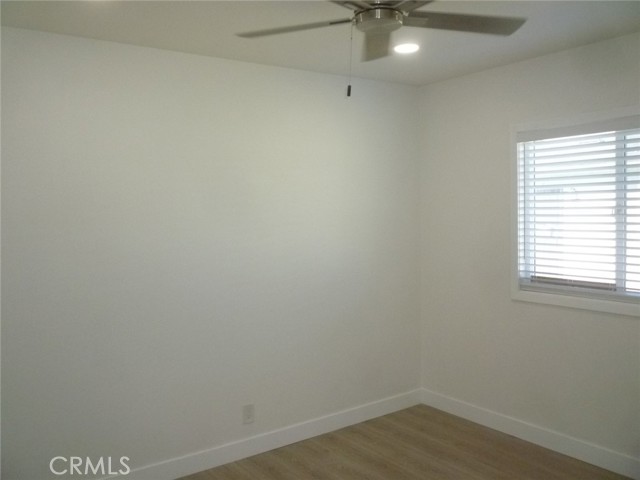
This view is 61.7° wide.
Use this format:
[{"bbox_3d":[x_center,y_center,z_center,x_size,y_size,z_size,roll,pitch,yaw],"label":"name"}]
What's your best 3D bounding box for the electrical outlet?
[{"bbox_3d":[-0.443,1.089,3.344,0.075,0.117,0.010,-4,5,-34],"label":"electrical outlet"}]

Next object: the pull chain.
[{"bbox_3d":[0.110,-0.653,1.946,0.017,0.259,0.015,-1,4,4],"label":"pull chain"}]

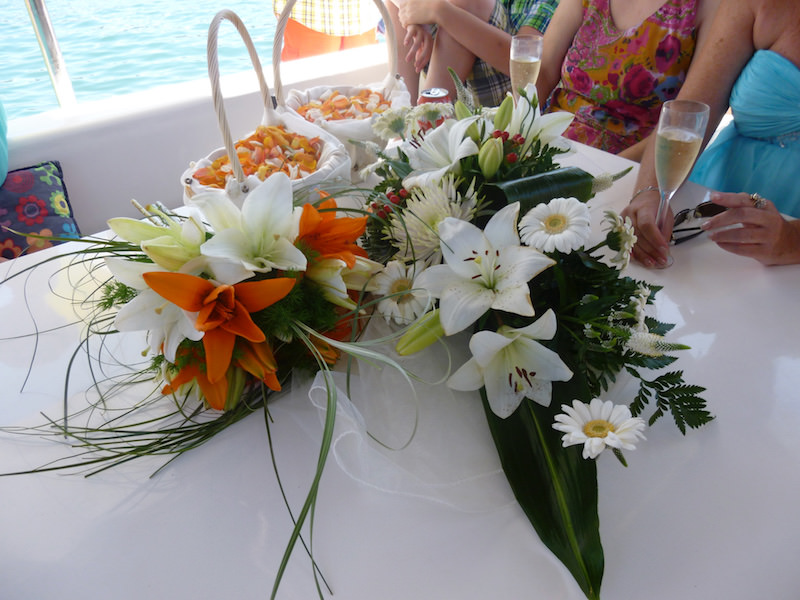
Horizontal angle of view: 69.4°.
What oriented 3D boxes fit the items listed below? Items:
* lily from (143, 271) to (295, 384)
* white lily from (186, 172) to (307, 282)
[{"bbox_3d":[-0.179,0.025,0.570,0.145,0.110,0.075,-7,1,-9],"label":"lily"},{"bbox_3d":[-0.166,-0.075,0.625,0.130,0.090,0.115,-13,63,-17],"label":"white lily"}]

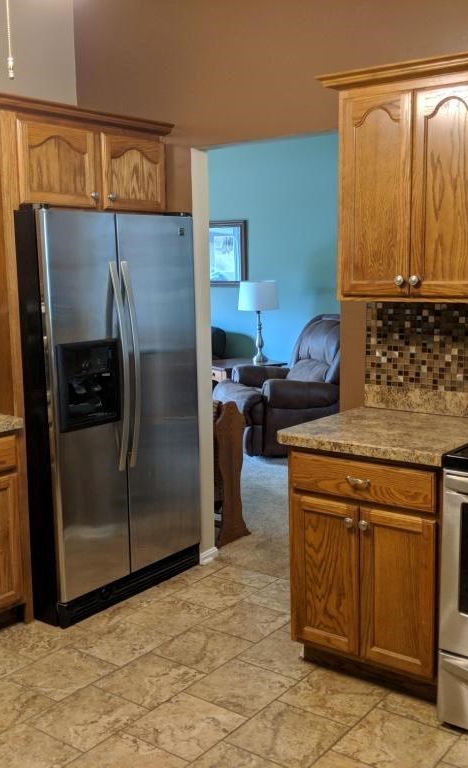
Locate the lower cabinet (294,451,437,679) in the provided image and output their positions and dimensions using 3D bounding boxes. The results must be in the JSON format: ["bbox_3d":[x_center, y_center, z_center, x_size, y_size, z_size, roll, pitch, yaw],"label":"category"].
[{"bbox_3d":[0.633,0.603,3.057,0.567,0.809,0.647,6,11,37],"label":"lower cabinet"}]

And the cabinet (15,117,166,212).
[{"bbox_3d":[-0.860,-0.991,3.775,0.613,0.374,0.966,6,11,37],"label":"cabinet"}]

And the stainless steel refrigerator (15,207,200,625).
[{"bbox_3d":[-0.741,0.091,3.842,0.800,1.754,0.905,6,11,37],"label":"stainless steel refrigerator"}]

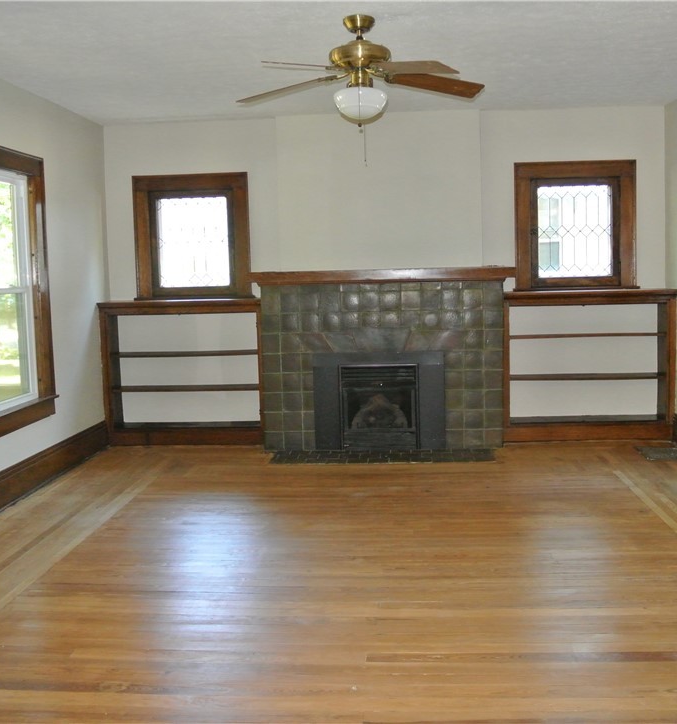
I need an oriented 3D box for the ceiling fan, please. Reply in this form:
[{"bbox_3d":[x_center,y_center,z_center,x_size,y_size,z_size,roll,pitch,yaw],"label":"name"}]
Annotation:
[{"bbox_3d":[0.109,-1.407,3.916,1.280,0.503,1.280,-1,7,5],"label":"ceiling fan"}]

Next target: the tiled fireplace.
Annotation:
[{"bbox_3d":[0.364,-0.031,6.472,1.984,1.404,0.564,-1,7,5],"label":"tiled fireplace"}]

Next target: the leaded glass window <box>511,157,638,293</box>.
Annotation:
[{"bbox_3d":[1.923,-1.093,6.584,0.969,1.030,0.078,-1,7,5],"label":"leaded glass window"}]

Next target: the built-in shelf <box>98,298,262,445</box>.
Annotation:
[{"bbox_3d":[-1.272,0.075,6.817,1.336,1.192,0.337,-1,7,5],"label":"built-in shelf"}]

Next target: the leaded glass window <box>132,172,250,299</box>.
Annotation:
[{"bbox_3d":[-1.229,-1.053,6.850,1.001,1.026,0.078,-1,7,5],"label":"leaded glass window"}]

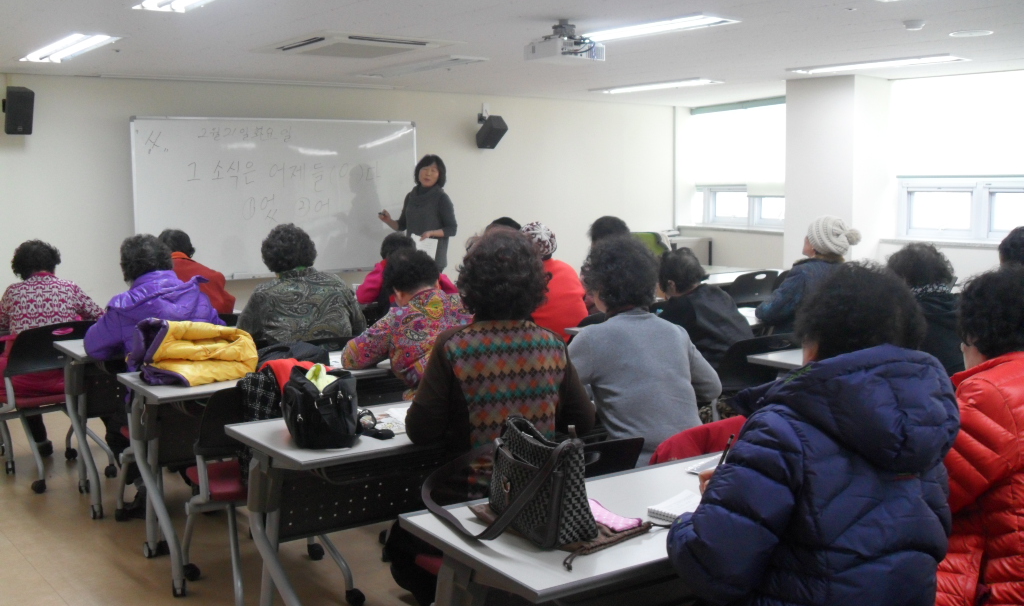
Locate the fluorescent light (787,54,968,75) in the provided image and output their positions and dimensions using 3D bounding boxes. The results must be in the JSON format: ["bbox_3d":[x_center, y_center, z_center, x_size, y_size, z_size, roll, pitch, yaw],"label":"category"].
[{"bbox_3d":[2.405,-1.593,6.952,0.260,0.050,1.280,-5,8,-36],"label":"fluorescent light"}]

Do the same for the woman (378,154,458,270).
[{"bbox_3d":[-0.729,-0.359,8.291,0.600,1.640,0.450,2,7,16],"label":"woman"}]

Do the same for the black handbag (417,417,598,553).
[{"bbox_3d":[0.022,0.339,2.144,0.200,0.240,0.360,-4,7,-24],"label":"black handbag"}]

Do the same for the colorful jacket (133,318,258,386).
[{"bbox_3d":[-1.169,0.162,3.872,0.280,0.220,0.340,6,9,40],"label":"colorful jacket"}]

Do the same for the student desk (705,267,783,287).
[{"bbox_3d":[1.569,0.166,7.755,1.500,0.709,0.510,-5,8,-35],"label":"student desk"}]

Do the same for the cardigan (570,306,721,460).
[{"bbox_3d":[0.384,0.267,3.139,0.540,0.560,0.420,-5,8,-32],"label":"cardigan"}]

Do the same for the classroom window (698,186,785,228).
[{"bbox_3d":[2.251,-0.933,9.941,0.100,0.420,1.250,-5,8,-36],"label":"classroom window"}]

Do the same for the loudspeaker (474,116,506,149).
[{"bbox_3d":[-0.183,-1.506,9.134,0.175,0.155,0.290,-5,-32,-33],"label":"loudspeaker"}]

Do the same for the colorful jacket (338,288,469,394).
[{"bbox_3d":[-0.300,0.221,3.815,0.520,0.580,0.480,-6,9,-41],"label":"colorful jacket"}]

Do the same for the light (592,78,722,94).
[{"bbox_3d":[1.187,-1.839,8.698,0.320,0.060,1.250,-6,8,-38],"label":"light"}]

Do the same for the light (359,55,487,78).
[{"bbox_3d":[-0.631,-1.562,6.920,0.260,0.050,1.280,-5,8,-36],"label":"light"}]

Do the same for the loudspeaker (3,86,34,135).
[{"bbox_3d":[-3.298,-1.282,6.911,0.175,0.290,0.155,-5,26,-35],"label":"loudspeaker"}]

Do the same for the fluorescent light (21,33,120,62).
[{"bbox_3d":[-2.507,-1.443,5.841,0.320,0.060,1.250,-6,8,-38],"label":"fluorescent light"}]

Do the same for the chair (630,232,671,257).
[{"bbox_3d":[1.118,-0.133,8.955,0.600,0.970,0.600,-6,8,-38],"label":"chair"}]

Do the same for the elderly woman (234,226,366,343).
[{"bbox_3d":[-1.029,0.276,4.824,0.560,1.260,0.750,-5,8,-36],"label":"elderly woman"}]

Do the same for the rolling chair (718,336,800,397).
[{"bbox_3d":[0.907,0.511,4.641,0.500,0.820,0.560,-5,8,-36],"label":"rolling chair"}]

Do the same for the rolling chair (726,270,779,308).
[{"bbox_3d":[1.547,0.181,7.386,0.500,0.820,0.560,-5,8,-36],"label":"rolling chair"}]

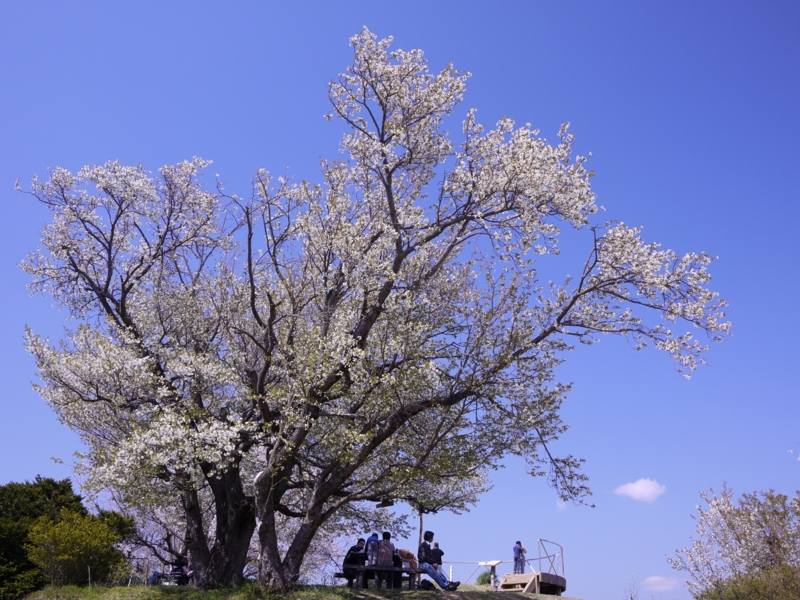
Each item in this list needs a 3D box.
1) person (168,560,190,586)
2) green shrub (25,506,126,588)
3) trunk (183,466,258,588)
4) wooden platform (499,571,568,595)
[{"bbox_3d":[-6.069,7.527,25.442,0.700,0.780,0.550,-11,-22,29],"label":"person"},{"bbox_3d":[-8.330,6.366,23.729,2.300,1.950,2.100,0,-19,0],"label":"green shrub"},{"bbox_3d":[-4.157,5.199,21.171,1.550,2.850,1.250,0,-19,0],"label":"trunk"},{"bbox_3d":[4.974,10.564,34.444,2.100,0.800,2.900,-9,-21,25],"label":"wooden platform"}]

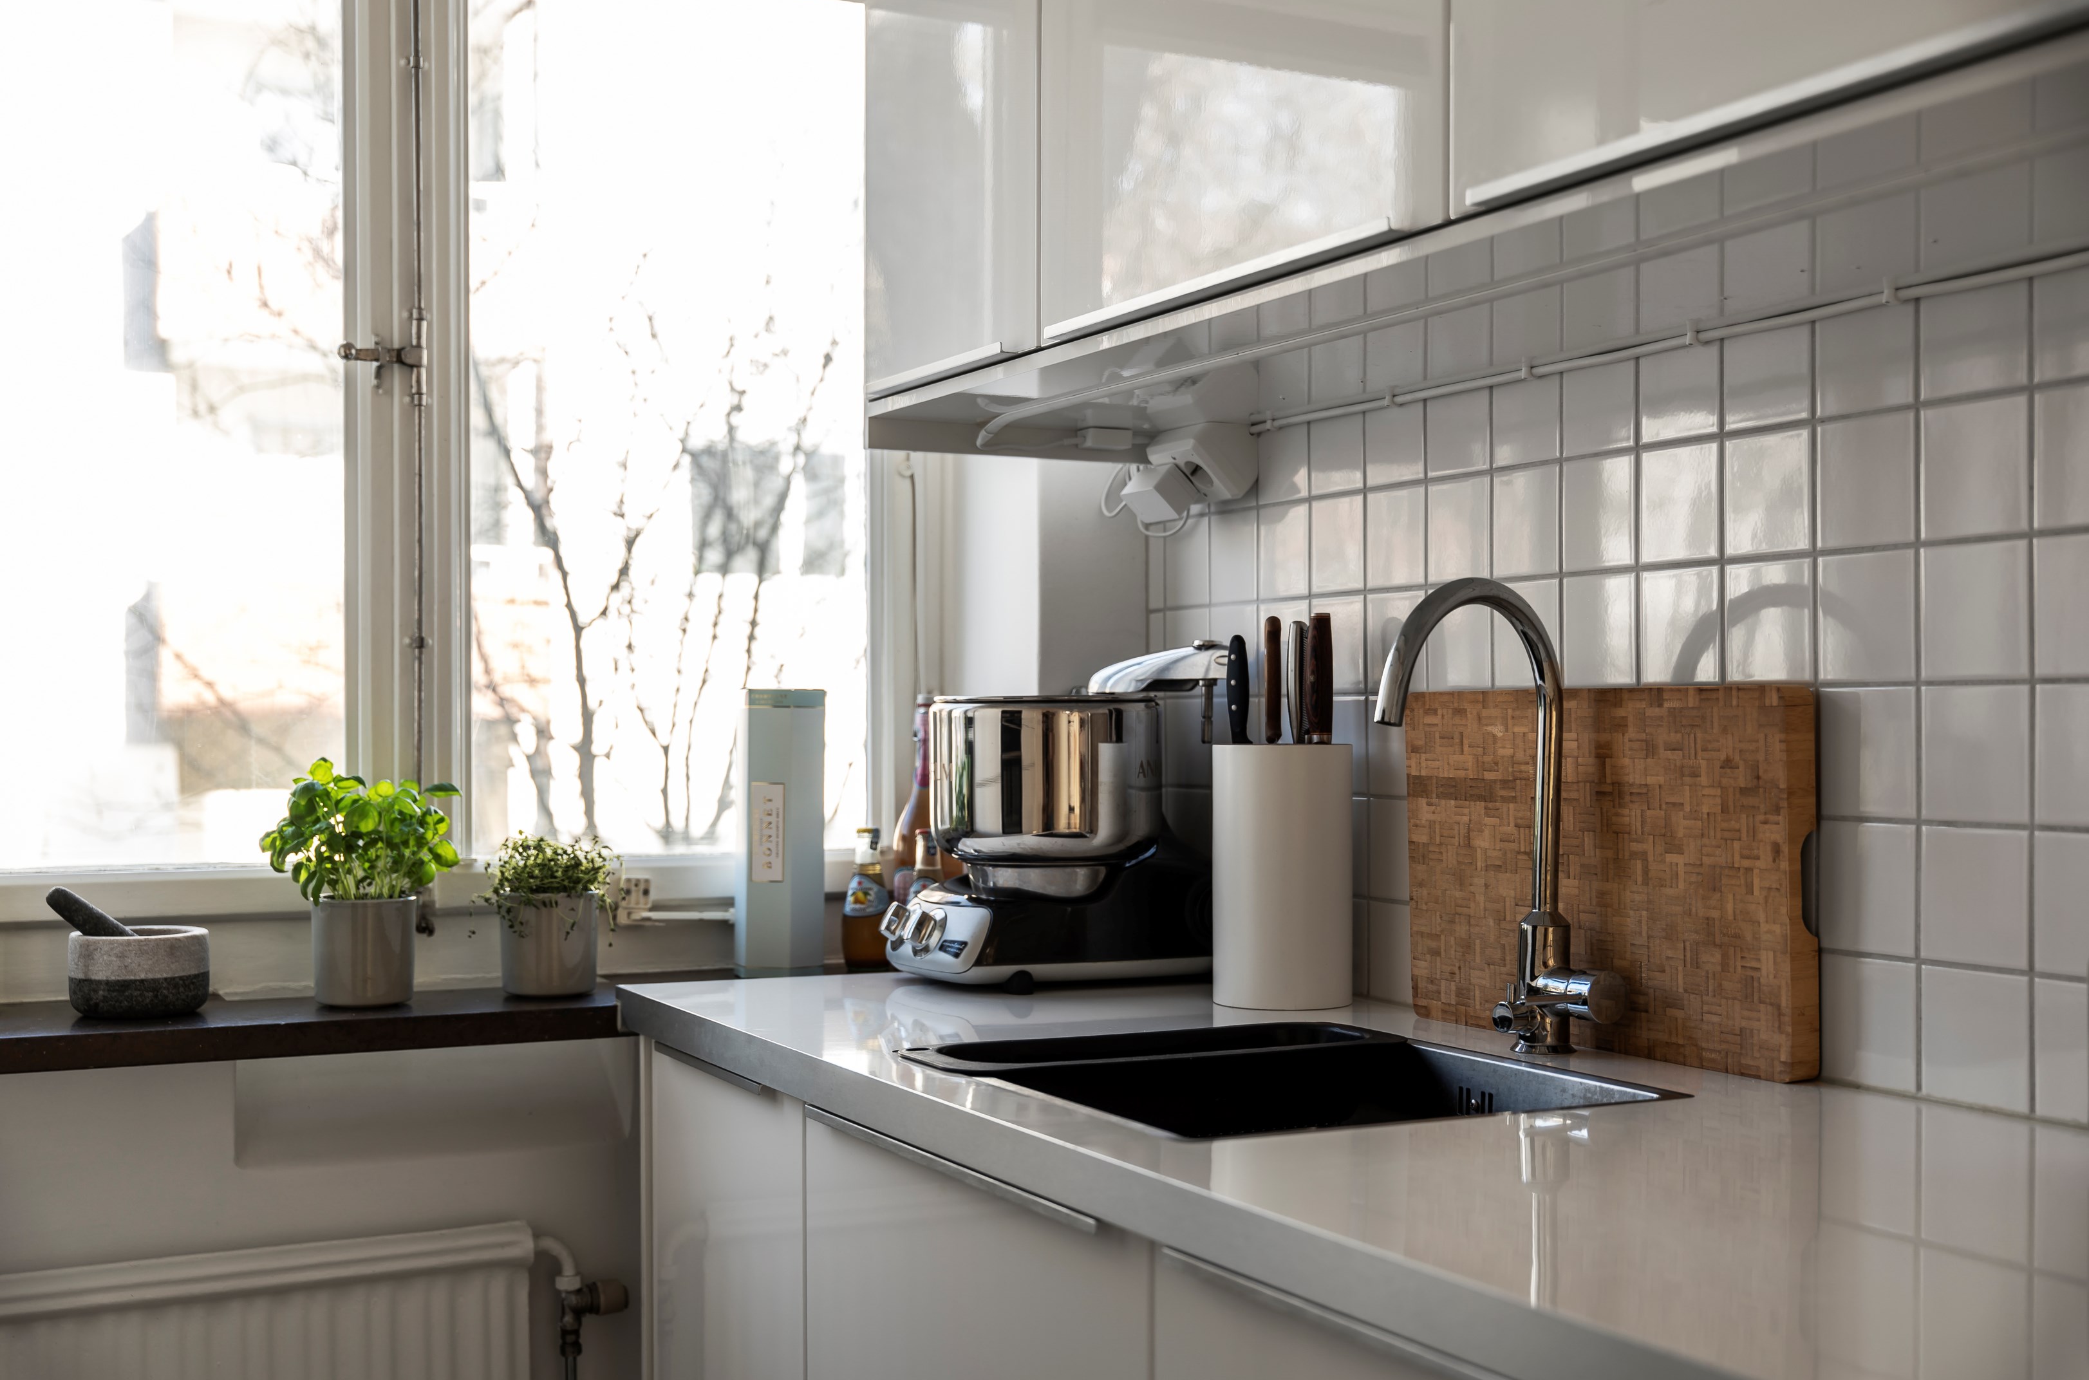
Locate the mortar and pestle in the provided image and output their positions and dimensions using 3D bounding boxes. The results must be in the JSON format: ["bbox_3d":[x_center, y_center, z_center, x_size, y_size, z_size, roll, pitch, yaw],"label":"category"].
[{"bbox_3d":[-0.917,0.264,2.321,0.152,0.122,0.131,1,-1,-27],"label":"mortar and pestle"}]

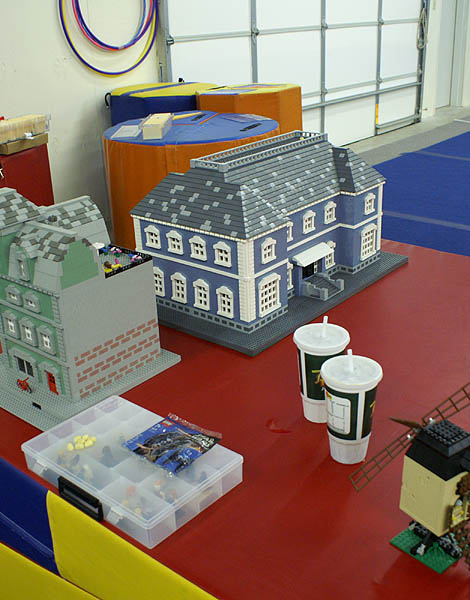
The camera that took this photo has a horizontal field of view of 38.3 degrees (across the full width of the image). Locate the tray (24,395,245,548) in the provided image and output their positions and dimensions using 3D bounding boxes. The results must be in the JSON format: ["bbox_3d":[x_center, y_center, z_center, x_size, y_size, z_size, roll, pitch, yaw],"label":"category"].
[{"bbox_3d":[-0.188,0.294,1.210,0.344,0.053,0.231,17,30,38],"label":"tray"}]

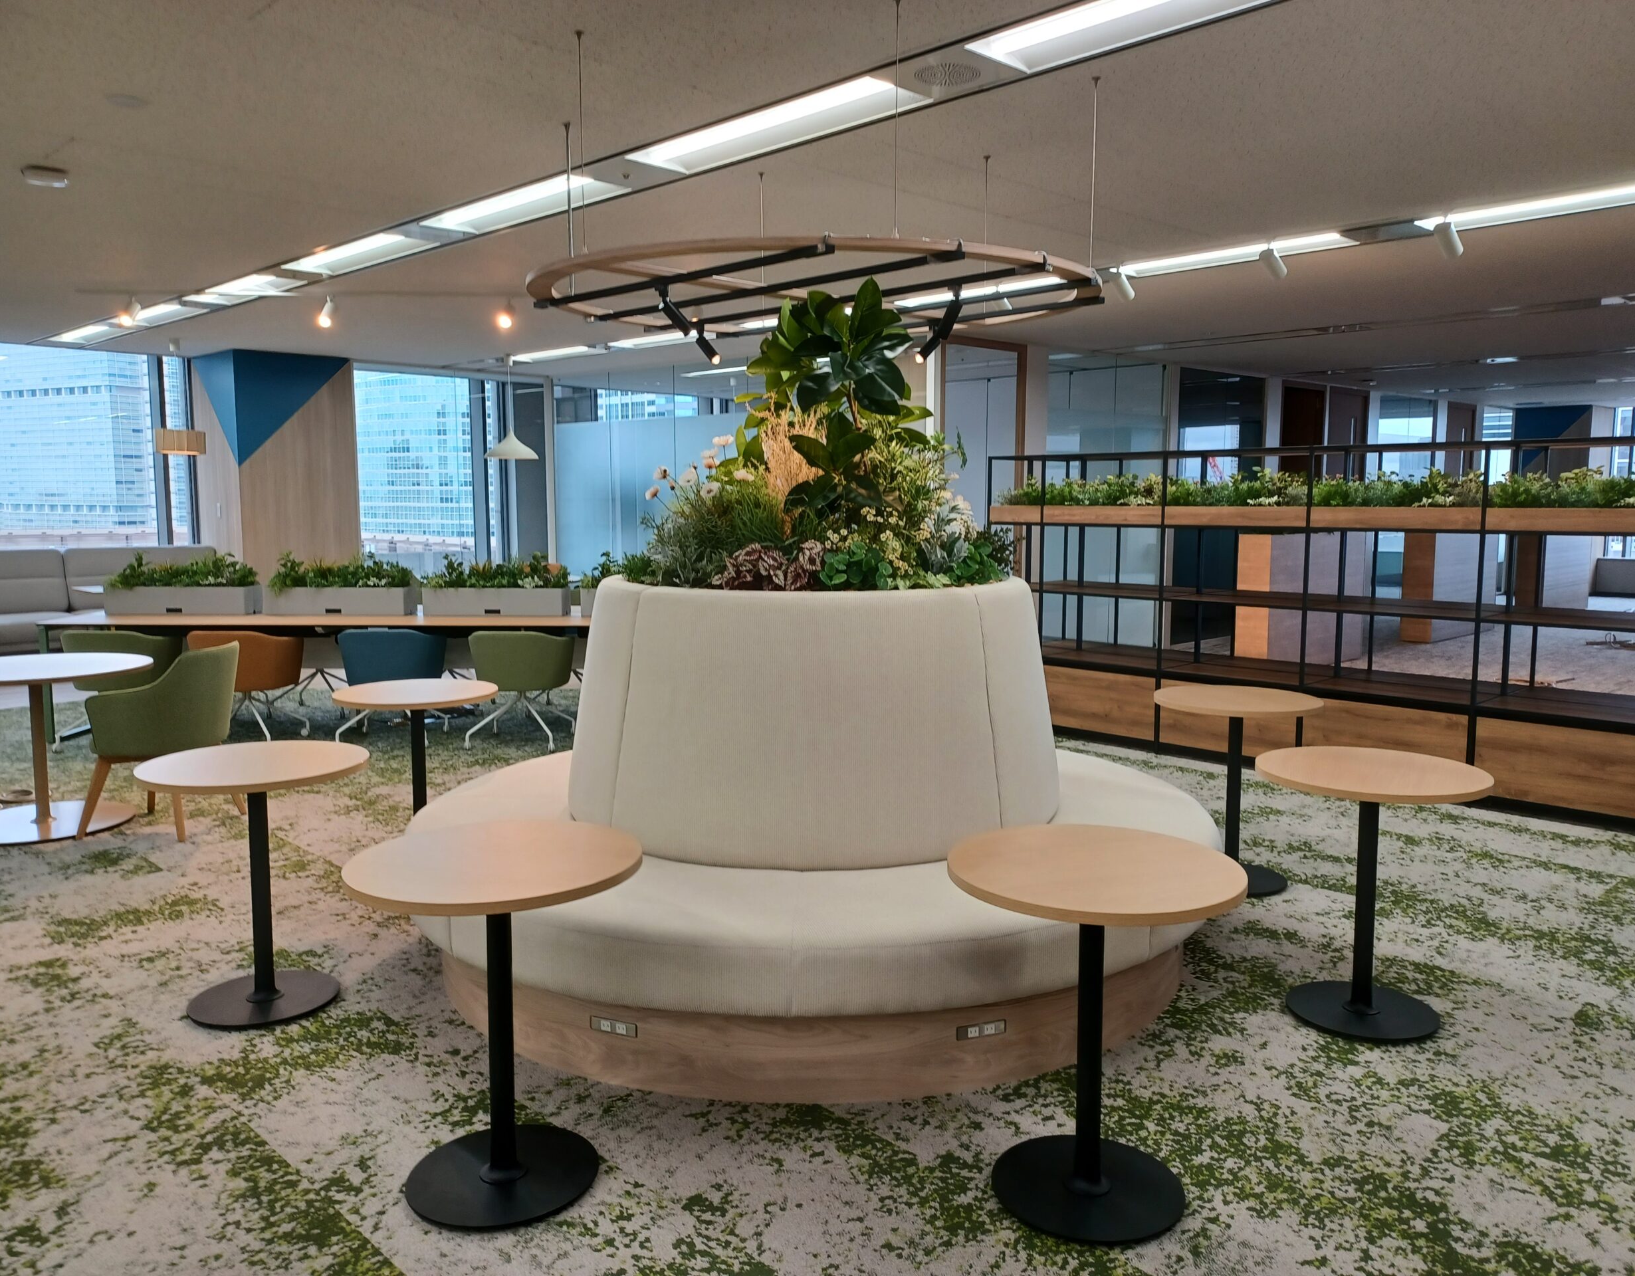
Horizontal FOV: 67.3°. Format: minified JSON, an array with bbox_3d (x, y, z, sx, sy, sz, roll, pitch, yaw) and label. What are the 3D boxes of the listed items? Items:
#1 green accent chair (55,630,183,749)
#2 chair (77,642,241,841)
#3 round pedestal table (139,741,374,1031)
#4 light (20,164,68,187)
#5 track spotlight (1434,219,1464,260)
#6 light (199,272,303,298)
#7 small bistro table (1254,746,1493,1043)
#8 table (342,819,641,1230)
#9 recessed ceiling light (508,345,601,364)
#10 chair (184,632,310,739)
[{"bbox_3d":[-4.071,0.269,7.328,0.600,0.710,0.570,0,6,0],"label":"green accent chair"},{"bbox_3d":[-2.881,0.438,5.425,0.600,0.810,0.580,1,7,5],"label":"chair"},{"bbox_3d":[-1.600,0.703,3.534,0.602,0.708,0.602,0,6,0],"label":"round pedestal table"},{"bbox_3d":[-2.978,-1.773,4.737,0.165,0.045,0.165,6,9,44],"label":"light"},{"bbox_3d":[2.829,-1.782,5.503,0.080,0.100,0.180,8,-28,51],"label":"track spotlight"},{"bbox_3d":[-3.481,-2.117,7.431,1.220,0.070,0.300,6,9,44],"label":"light"},{"bbox_3d":[1.554,0.720,3.480,0.606,0.710,0.606,0,6,0],"label":"small bistro table"},{"bbox_3d":[-0.675,0.813,2.620,0.606,0.710,0.606,0,6,0],"label":"table"},{"bbox_3d":[-2.267,-2.485,10.711,1.220,0.070,0.300,6,9,44],"label":"recessed ceiling light"},{"bbox_3d":[-3.400,0.272,7.347,0.600,0.710,0.570,1,6,4],"label":"chair"}]

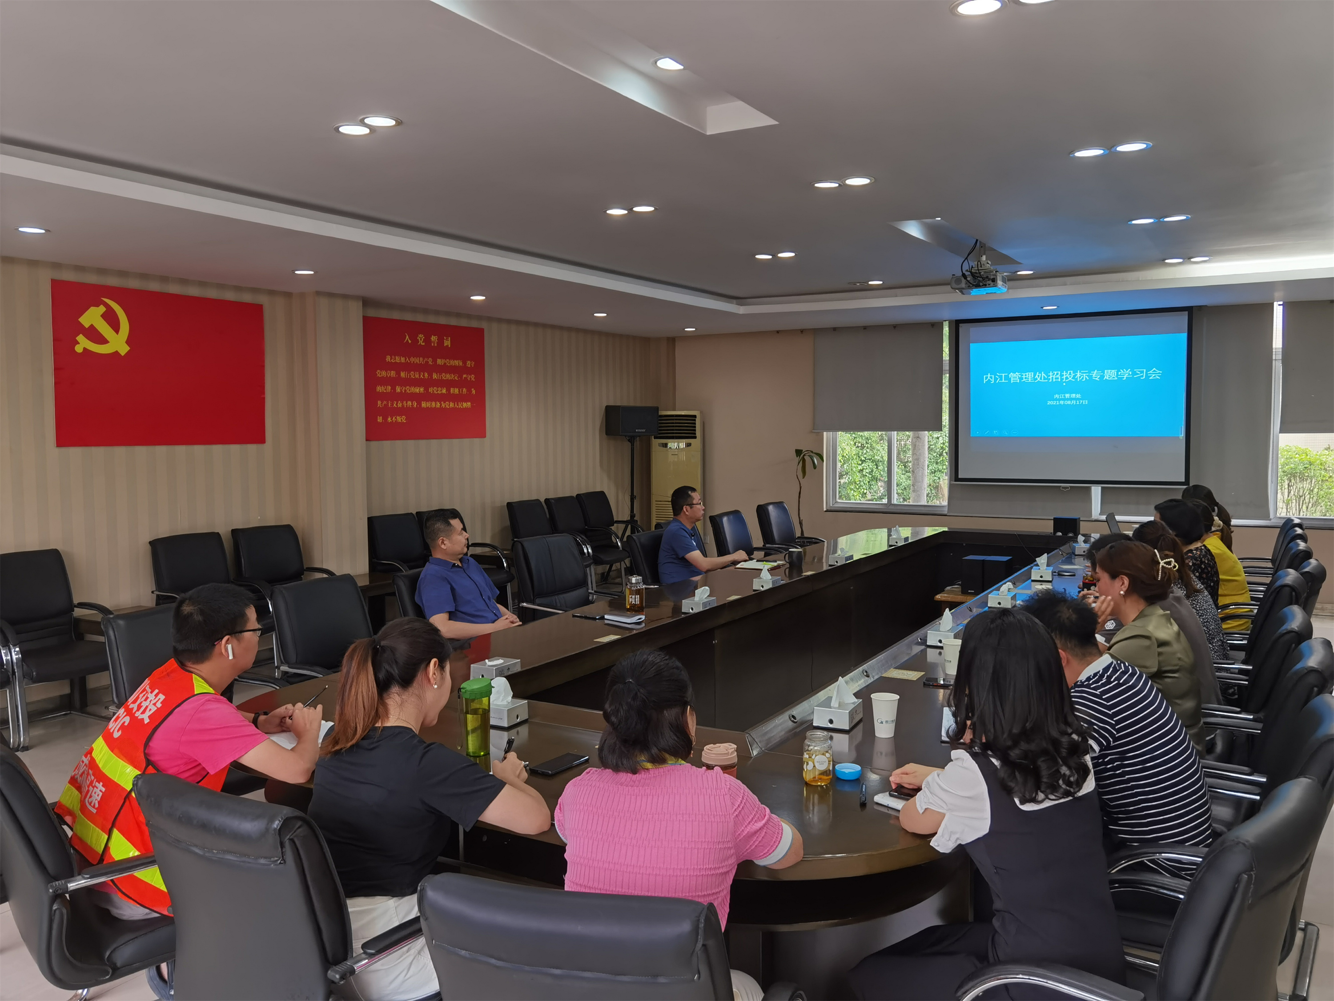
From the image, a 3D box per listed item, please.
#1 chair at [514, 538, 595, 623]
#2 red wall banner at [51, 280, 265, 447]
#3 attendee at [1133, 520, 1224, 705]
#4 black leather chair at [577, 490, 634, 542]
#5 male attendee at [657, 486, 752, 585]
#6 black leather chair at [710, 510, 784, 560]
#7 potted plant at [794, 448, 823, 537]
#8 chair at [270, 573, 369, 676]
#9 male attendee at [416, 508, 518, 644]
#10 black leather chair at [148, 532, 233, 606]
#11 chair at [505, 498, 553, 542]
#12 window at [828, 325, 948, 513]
[{"bbox_3d":[-0.531,0.713,6.109,0.610,0.970,0.570,2,5,35],"label":"chair"},{"bbox_3d":[-3.156,-0.834,6.614,0.030,0.965,1.440,2,5,31],"label":"red wall banner"},{"bbox_3d":[2.078,0.692,4.557,0.480,1.220,0.760,-4,6,-41],"label":"attendee"},{"bbox_3d":[-0.553,0.422,10.260,0.620,0.970,0.580,2,5,31],"label":"black leather chair"},{"bbox_3d":[0.233,0.541,6.417,0.730,1.265,0.510,0,4,8],"label":"male attendee"},{"bbox_3d":[0.612,0.590,7.665,0.600,0.976,0.580,2,5,31],"label":"black leather chair"},{"bbox_3d":[1.384,0.177,10.269,0.290,1.400,0.290,2,5,31],"label":"potted plant"},{"bbox_3d":[-1.310,0.853,4.466,0.620,0.970,0.580,2,5,31],"label":"chair"},{"bbox_3d":[-0.839,0.677,4.896,0.880,1.250,0.550,2,5,26],"label":"male attendee"},{"bbox_3d":[-2.854,0.724,6.405,0.620,0.970,0.580,3,5,37],"label":"black leather chair"},{"bbox_3d":[-1.146,0.500,9.266,0.620,0.970,0.580,2,5,31],"label":"chair"},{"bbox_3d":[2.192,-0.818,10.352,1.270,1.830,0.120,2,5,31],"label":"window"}]

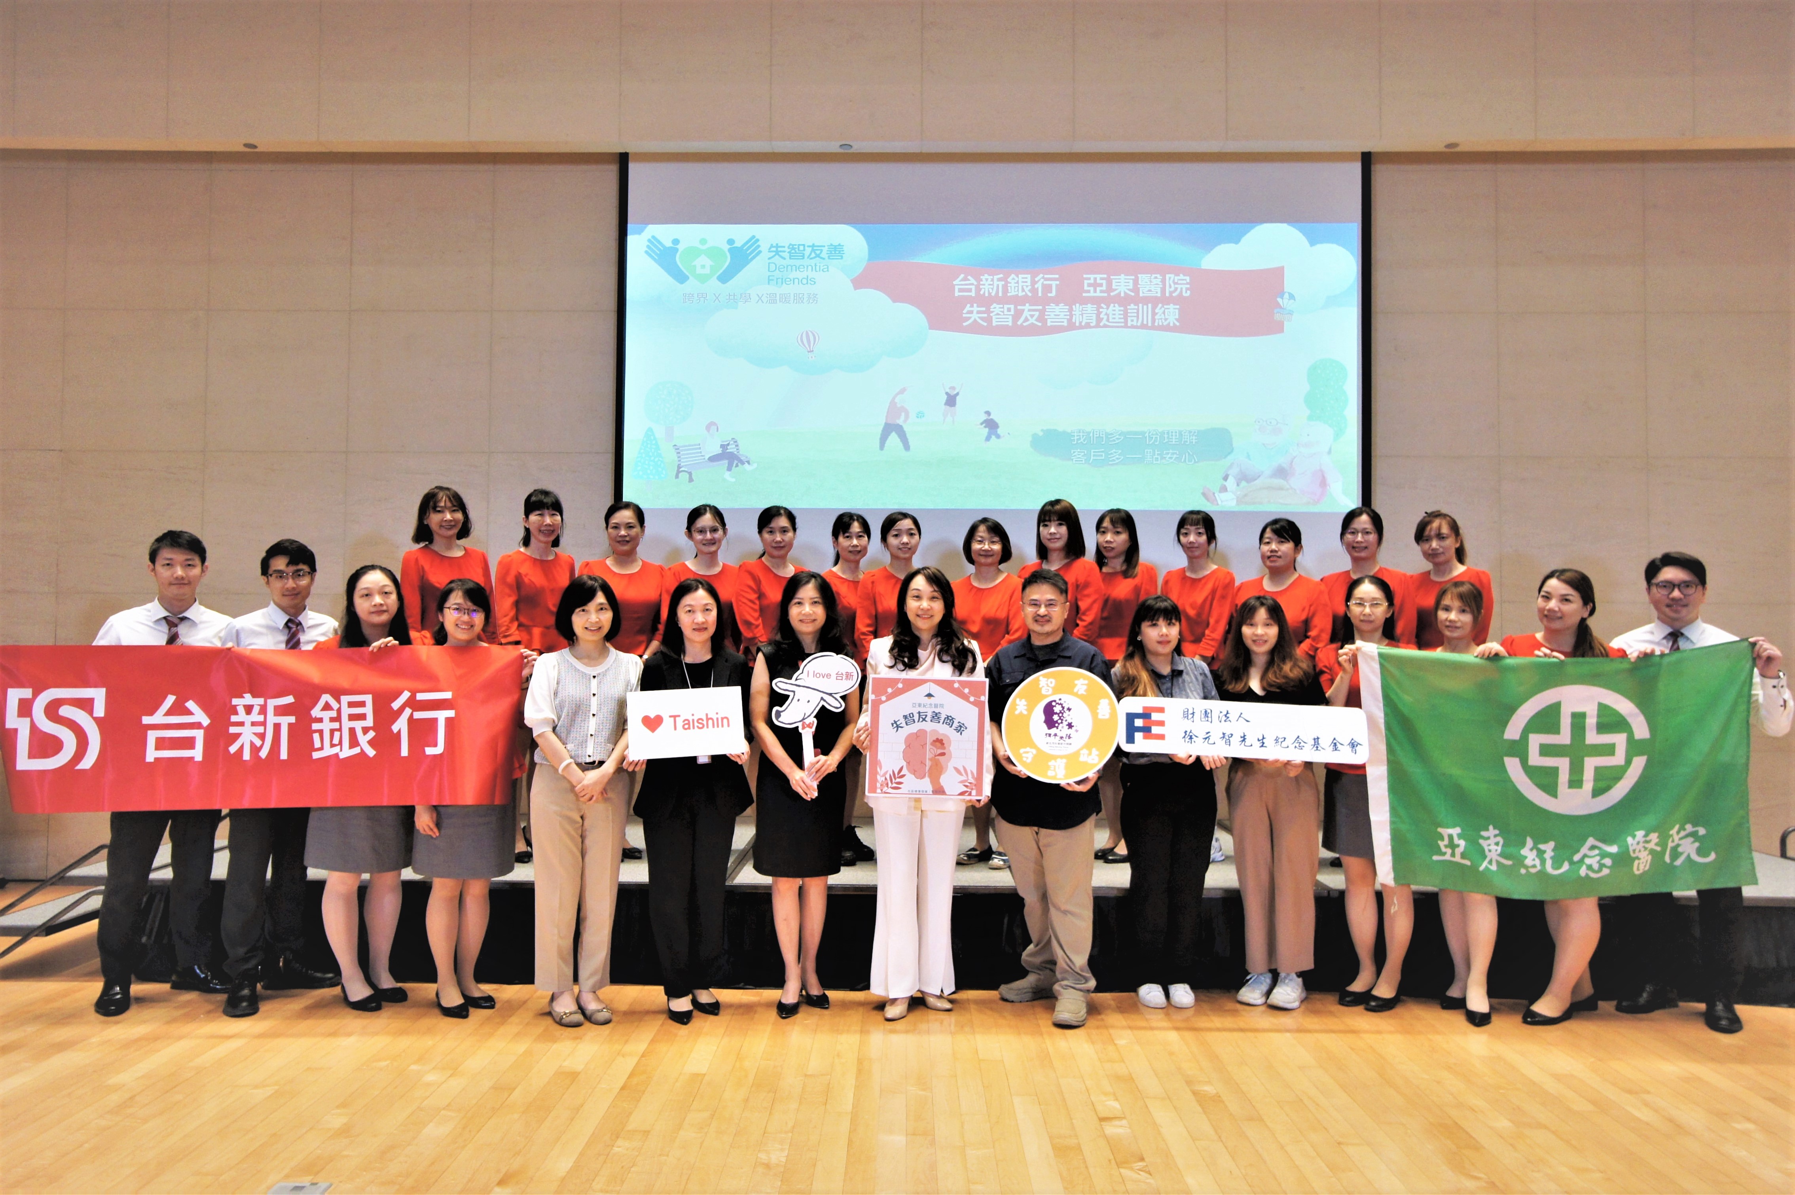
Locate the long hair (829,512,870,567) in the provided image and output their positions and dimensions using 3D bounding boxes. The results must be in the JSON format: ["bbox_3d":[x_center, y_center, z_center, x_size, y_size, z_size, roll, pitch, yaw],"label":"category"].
[{"bbox_3d":[-0.214,-0.269,5.000,0.180,0.250,0.220,1,-1,-15],"label":"long hair"}]

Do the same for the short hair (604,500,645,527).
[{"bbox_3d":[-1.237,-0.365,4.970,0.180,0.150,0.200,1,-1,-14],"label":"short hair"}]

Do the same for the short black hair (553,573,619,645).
[{"bbox_3d":[-1.153,0.044,4.060,0.230,0.265,0.240,1,-1,-13],"label":"short black hair"}]

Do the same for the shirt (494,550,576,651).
[{"bbox_3d":[-1.609,0.021,4.900,0.380,0.460,0.270,1,-2,-20],"label":"shirt"}]

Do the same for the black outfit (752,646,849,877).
[{"bbox_3d":[-0.370,0.629,4.220,0.380,0.900,0.270,0,-1,-4],"label":"black outfit"}]

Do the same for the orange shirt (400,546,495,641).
[{"bbox_3d":[-1.997,0.014,4.900,0.400,0.470,0.260,0,-2,-14],"label":"orange shirt"}]

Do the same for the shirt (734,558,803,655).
[{"bbox_3d":[-0.552,0.068,5.050,0.410,0.510,0.270,1,-1,-10],"label":"shirt"}]

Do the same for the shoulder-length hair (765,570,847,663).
[{"bbox_3d":[-0.351,0.073,4.220,0.320,0.360,0.240,1,-1,-5],"label":"shoulder-length hair"}]

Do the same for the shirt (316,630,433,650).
[{"bbox_3d":[-2.007,0.389,4.200,0.450,0.530,0.280,1,-1,-22],"label":"shirt"}]

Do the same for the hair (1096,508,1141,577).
[{"bbox_3d":[1.007,-0.253,5.000,0.195,0.315,0.210,0,-2,22],"label":"hair"}]

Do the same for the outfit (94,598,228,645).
[{"bbox_3d":[-2.813,0.325,4.200,0.540,0.640,0.290,1,-1,-26],"label":"outfit"}]

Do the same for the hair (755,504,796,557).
[{"bbox_3d":[-0.539,-0.288,4.890,0.175,0.235,0.210,0,-2,-5],"label":"hair"}]

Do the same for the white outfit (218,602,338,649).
[{"bbox_3d":[-2.347,0.274,4.170,0.460,0.511,0.300,1,-1,-22],"label":"white outfit"}]

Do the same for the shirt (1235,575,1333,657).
[{"bbox_3d":[1.774,0.119,5.050,0.423,0.465,0.270,0,-1,12],"label":"shirt"}]

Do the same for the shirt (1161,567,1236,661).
[{"bbox_3d":[1.390,0.090,5.050,0.370,0.471,0.250,0,-1,18],"label":"shirt"}]

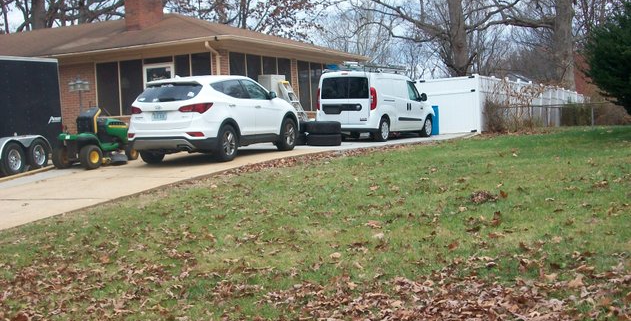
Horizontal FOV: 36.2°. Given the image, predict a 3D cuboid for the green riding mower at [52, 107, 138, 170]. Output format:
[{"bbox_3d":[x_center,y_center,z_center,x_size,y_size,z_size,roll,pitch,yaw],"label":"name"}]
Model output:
[{"bbox_3d":[-4.529,-0.473,19.954,1.150,1.200,1.750,0,6,29],"label":"green riding mower"}]

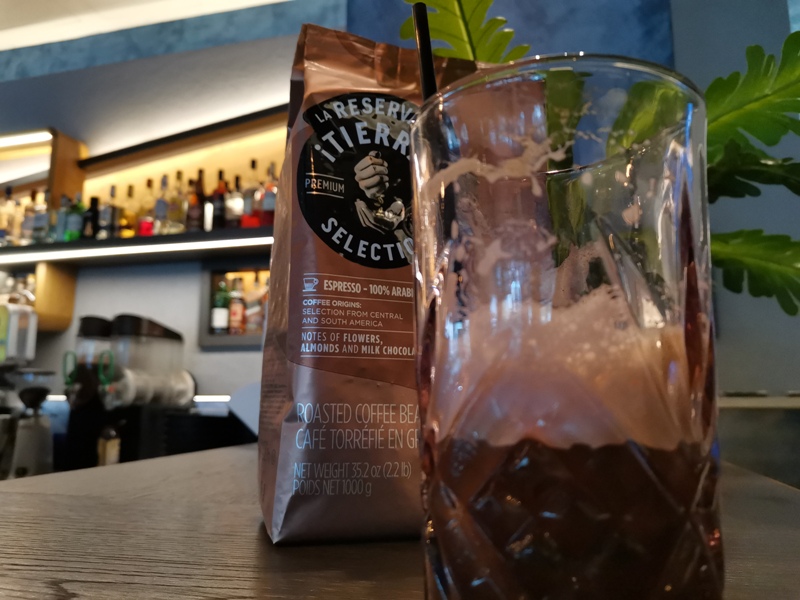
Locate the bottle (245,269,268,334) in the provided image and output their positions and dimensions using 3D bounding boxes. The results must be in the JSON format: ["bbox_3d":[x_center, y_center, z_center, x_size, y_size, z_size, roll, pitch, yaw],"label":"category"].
[{"bbox_3d":[-0.712,0.012,2.980,0.085,0.300,0.082,-2,-10,14],"label":"bottle"}]

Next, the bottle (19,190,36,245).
[{"bbox_3d":[-1.904,-0.415,3.096,0.078,0.302,0.078,-2,-10,14],"label":"bottle"}]

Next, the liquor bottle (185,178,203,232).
[{"bbox_3d":[-1.031,-0.468,3.000,0.085,0.280,0.085,-2,-6,12],"label":"liquor bottle"}]

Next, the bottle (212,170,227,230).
[{"bbox_3d":[-0.892,-0.489,2.970,0.073,0.305,0.073,-2,-6,12],"label":"bottle"}]

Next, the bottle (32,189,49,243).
[{"bbox_3d":[-1.829,-0.420,3.077,0.080,0.306,0.080,-2,-10,14],"label":"bottle"}]

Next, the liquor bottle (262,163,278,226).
[{"bbox_3d":[-0.628,-0.513,2.920,0.082,0.315,0.082,-2,-6,12],"label":"liquor bottle"}]

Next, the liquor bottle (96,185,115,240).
[{"bbox_3d":[-1.445,-0.428,2.978,0.078,0.291,0.078,-2,-10,14],"label":"liquor bottle"}]

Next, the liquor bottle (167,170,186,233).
[{"bbox_3d":[-1.062,-0.461,2.883,0.085,0.326,0.085,-2,-10,14],"label":"liquor bottle"}]

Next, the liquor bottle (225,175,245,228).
[{"bbox_3d":[-0.810,-0.478,2.940,0.090,0.275,0.090,-2,-6,12],"label":"liquor bottle"}]

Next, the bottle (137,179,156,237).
[{"bbox_3d":[-1.295,-0.470,3.070,0.092,0.305,0.090,-2,-6,12],"label":"bottle"}]

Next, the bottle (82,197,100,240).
[{"bbox_3d":[-1.607,-0.419,3.130,0.090,0.240,0.085,-2,-6,12],"label":"bottle"}]

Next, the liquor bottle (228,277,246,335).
[{"bbox_3d":[-0.874,0.029,3.230,0.086,0.308,0.080,-2,-6,12],"label":"liquor bottle"}]

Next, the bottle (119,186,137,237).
[{"bbox_3d":[-1.324,-0.427,2.946,0.080,0.280,0.080,-2,-10,14],"label":"bottle"}]

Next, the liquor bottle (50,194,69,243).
[{"bbox_3d":[-1.707,-0.403,3.037,0.082,0.261,0.075,-2,-10,14],"label":"liquor bottle"}]

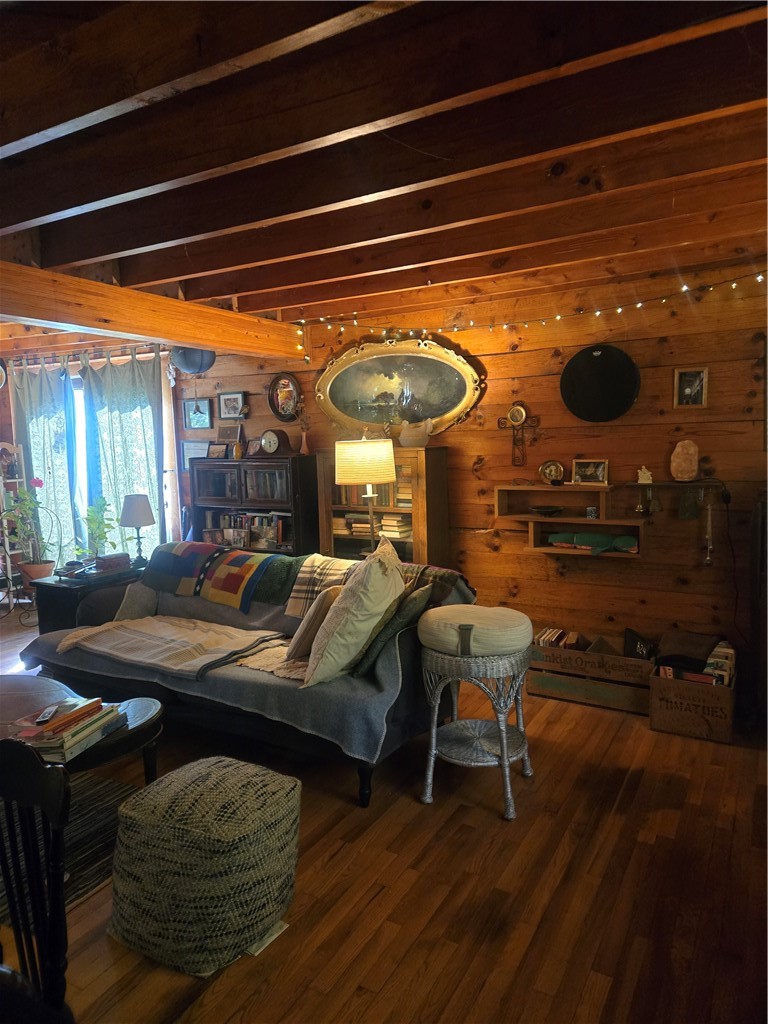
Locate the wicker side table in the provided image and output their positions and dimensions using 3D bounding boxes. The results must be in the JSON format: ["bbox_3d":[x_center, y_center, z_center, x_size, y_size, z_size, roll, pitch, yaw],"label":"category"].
[{"bbox_3d":[0.399,0.857,2.854,0.450,0.630,0.450,-2,6,0],"label":"wicker side table"}]

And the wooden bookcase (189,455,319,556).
[{"bbox_3d":[-0.922,0.287,4.949,0.930,1.368,0.330,2,7,30],"label":"wooden bookcase"}]

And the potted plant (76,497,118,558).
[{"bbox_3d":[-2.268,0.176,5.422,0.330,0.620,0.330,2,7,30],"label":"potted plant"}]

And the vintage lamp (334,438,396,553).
[{"bbox_3d":[-0.076,0.309,3.964,0.360,1.495,0.360,2,7,30],"label":"vintage lamp"}]

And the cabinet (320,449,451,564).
[{"bbox_3d":[0.011,0.295,4.205,0.743,1.372,0.315,1,7,29],"label":"cabinet"}]

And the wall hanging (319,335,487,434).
[{"bbox_3d":[0.054,-0.753,4.191,1.141,0.602,0.070,1,7,29],"label":"wall hanging"}]

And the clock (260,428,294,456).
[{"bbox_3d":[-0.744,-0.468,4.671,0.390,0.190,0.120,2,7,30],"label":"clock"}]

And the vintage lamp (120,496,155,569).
[{"bbox_3d":[-1.619,0.125,4.463,0.226,0.482,0.226,1,7,29],"label":"vintage lamp"}]

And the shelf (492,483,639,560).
[{"bbox_3d":[1.045,0.035,3.869,0.820,0.395,0.160,2,7,30],"label":"shelf"}]

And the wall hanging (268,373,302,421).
[{"bbox_3d":[-0.705,-0.822,4.846,0.280,0.330,0.040,2,7,30],"label":"wall hanging"}]

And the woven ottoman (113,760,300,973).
[{"bbox_3d":[-0.515,1.020,2.015,0.395,0.400,0.370,1,7,29],"label":"woven ottoman"}]

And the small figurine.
[{"bbox_3d":[0.189,-0.486,4.194,0.190,0.180,0.170,2,7,30],"label":"small figurine"}]

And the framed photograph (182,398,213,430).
[{"bbox_3d":[-1.383,-0.718,5.030,0.266,0.227,0.035,1,7,29],"label":"framed photograph"}]

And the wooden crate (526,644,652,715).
[{"bbox_3d":[1.130,0.863,3.667,0.654,0.284,0.287,1,7,29],"label":"wooden crate"}]

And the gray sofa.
[{"bbox_3d":[-0.770,0.697,3.598,2.270,0.850,0.950,2,7,30],"label":"gray sofa"}]

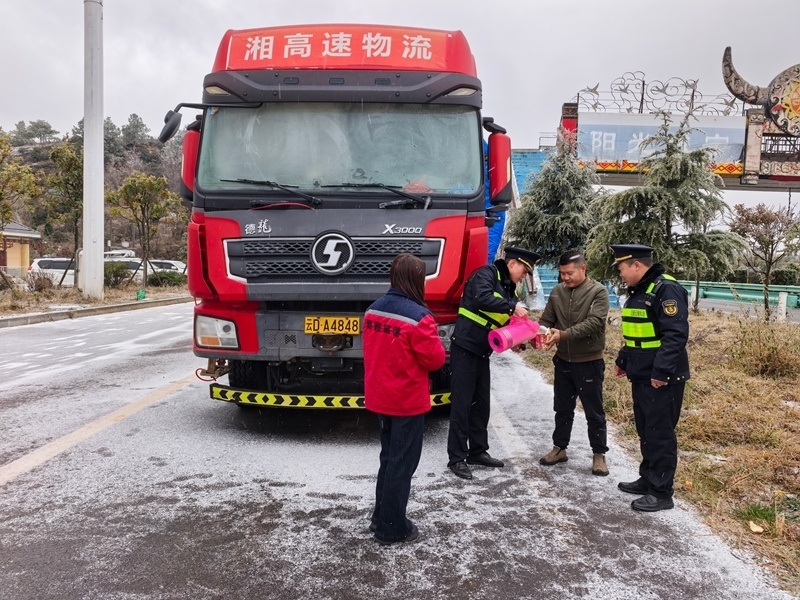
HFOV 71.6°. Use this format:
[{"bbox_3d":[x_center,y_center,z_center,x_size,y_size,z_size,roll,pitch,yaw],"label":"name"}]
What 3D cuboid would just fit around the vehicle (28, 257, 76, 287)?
[{"bbox_3d":[-16.800,-1.330,29.500,4.750,1.850,1.870,1,4,3],"label":"vehicle"}]

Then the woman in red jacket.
[{"bbox_3d":[0.017,0.558,3.226,0.380,1.650,0.500,-3,5,-44],"label":"woman in red jacket"}]

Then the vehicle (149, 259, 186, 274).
[{"bbox_3d":[-14.400,-1.600,34.400,4.600,1.700,1.850,1,4,6],"label":"vehicle"}]

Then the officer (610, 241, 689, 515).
[{"bbox_3d":[1.681,0.496,3.734,0.420,1.740,0.540,0,4,-13],"label":"officer"}]

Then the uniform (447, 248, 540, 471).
[{"bbox_3d":[0.732,0.459,4.279,0.650,1.720,0.550,2,4,17],"label":"uniform"}]

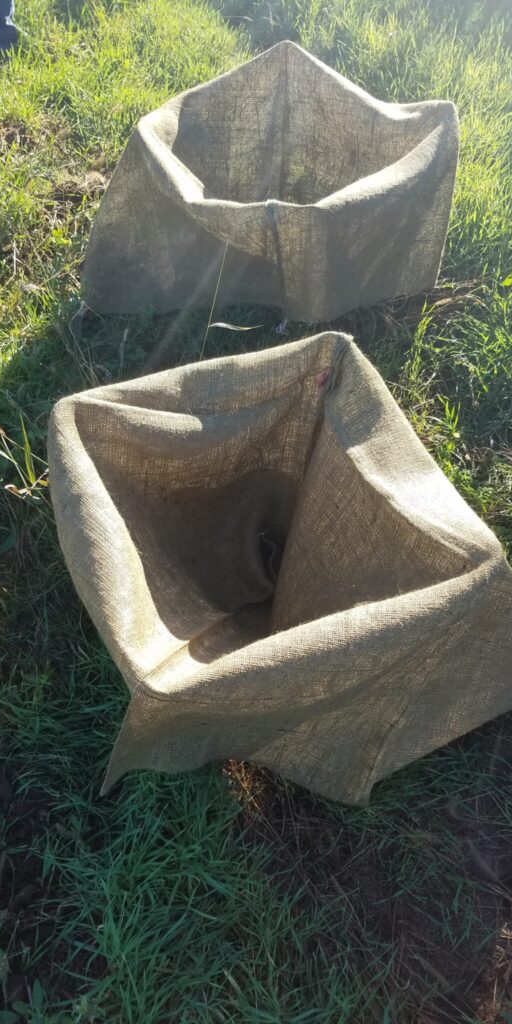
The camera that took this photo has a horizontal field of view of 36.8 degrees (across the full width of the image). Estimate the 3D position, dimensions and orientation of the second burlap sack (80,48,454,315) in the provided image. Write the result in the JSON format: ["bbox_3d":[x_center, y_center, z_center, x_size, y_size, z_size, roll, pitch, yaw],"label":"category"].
[{"bbox_3d":[0.019,-0.860,1.972,0.860,0.380,0.730,-4,48,-3],"label":"second burlap sack"}]

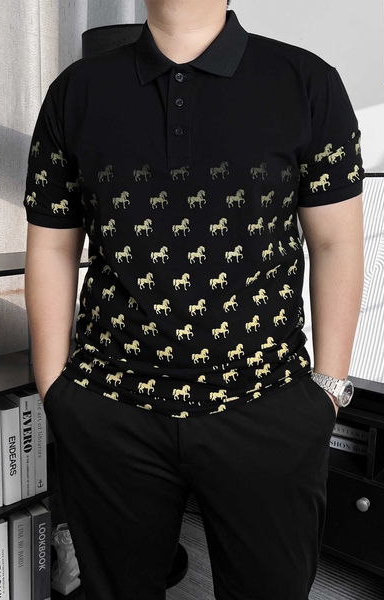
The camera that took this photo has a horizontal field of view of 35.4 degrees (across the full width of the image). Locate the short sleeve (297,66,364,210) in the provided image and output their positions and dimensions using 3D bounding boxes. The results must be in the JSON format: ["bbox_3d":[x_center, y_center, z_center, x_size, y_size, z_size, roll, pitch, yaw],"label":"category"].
[{"bbox_3d":[0.223,-0.265,0.975,0.113,0.210,0.150,-2,12,8],"label":"short sleeve"}]

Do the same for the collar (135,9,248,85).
[{"bbox_3d":[-0.001,-0.399,0.930,0.175,0.130,0.170,3,12,7],"label":"collar"}]

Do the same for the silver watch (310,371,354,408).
[{"bbox_3d":[0.234,0.152,1.021,0.064,0.043,0.068,10,-8,43],"label":"silver watch"}]

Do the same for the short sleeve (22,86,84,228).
[{"bbox_3d":[-0.222,-0.233,0.975,0.110,0.215,0.150,5,12,6],"label":"short sleeve"}]

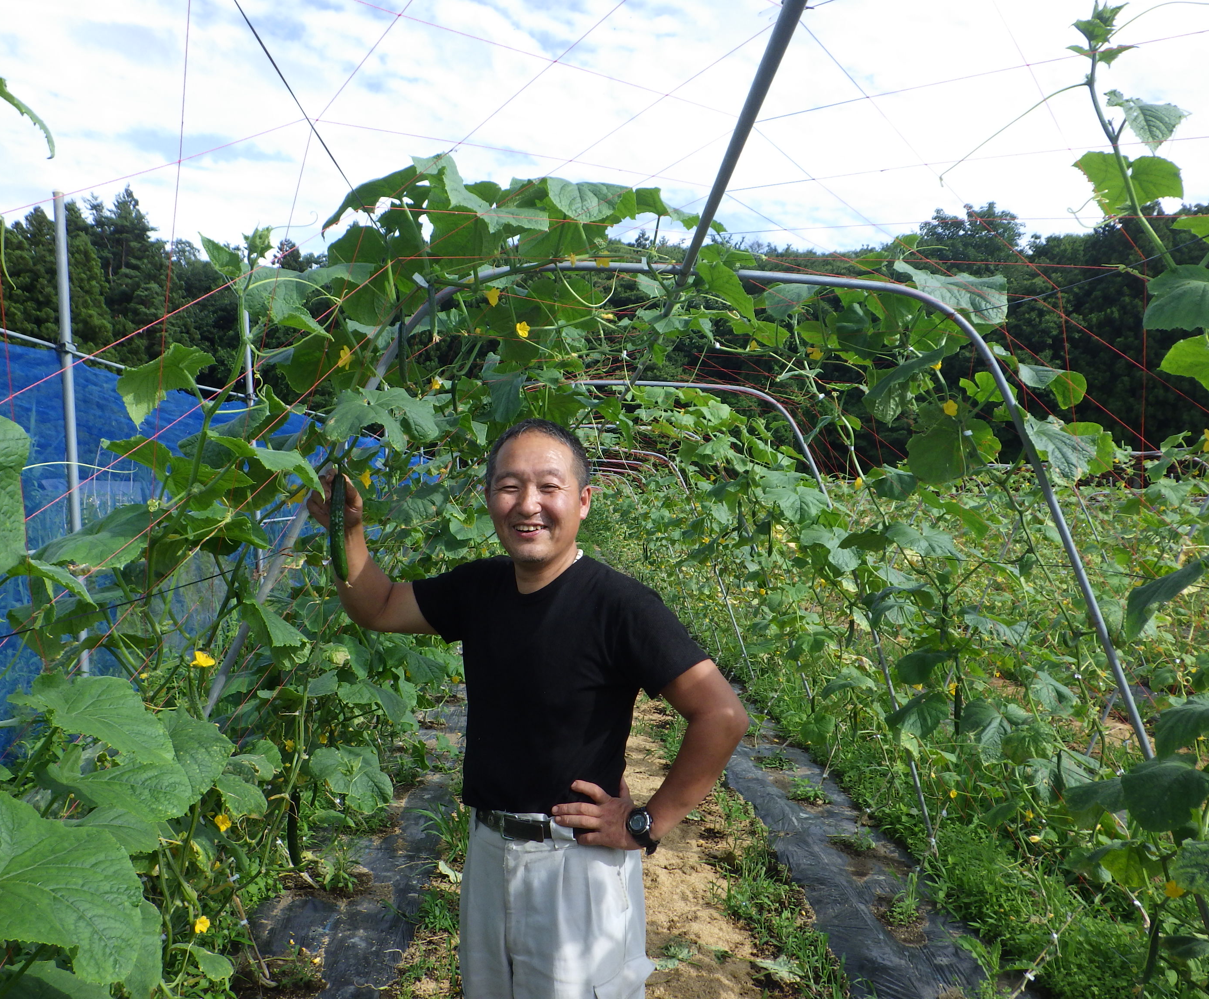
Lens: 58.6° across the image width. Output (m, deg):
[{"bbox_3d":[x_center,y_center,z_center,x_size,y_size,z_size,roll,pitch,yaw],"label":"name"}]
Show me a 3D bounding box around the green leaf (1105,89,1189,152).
[{"bbox_3d":[0.856,-0.598,1.700,0.131,0.100,0.080,-1,1,0],"label":"green leaf"}]

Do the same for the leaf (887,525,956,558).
[{"bbox_3d":[0.992,0.128,3.350,0.233,0.104,0.160,0,0,0],"label":"leaf"}]

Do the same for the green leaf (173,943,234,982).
[{"bbox_3d":[-0.785,0.901,2.100,0.120,0.040,0.085,26,32,9],"label":"green leaf"}]

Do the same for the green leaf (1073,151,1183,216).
[{"bbox_3d":[0.689,-0.415,1.420,0.137,0.035,0.110,5,-30,-4],"label":"green leaf"}]

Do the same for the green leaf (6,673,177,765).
[{"bbox_3d":[-0.676,0.286,1.420,0.215,0.050,0.175,13,22,11],"label":"green leaf"}]

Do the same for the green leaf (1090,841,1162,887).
[{"bbox_3d":[1.016,0.710,2.100,0.135,0.070,0.105,-2,29,21],"label":"green leaf"}]

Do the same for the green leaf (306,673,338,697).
[{"bbox_3d":[-0.813,0.534,3.100,0.096,0.072,0.080,-1,1,0],"label":"green leaf"}]

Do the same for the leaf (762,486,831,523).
[{"bbox_3d":[0.775,0.021,4.350,0.277,0.155,0.160,0,0,0],"label":"leaf"}]

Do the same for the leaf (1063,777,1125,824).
[{"bbox_3d":[1.263,0.768,2.750,0.186,0.120,0.150,0,0,0],"label":"leaf"}]

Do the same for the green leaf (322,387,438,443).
[{"bbox_3d":[-0.394,-0.149,1.900,0.205,0.101,0.140,-1,1,0],"label":"green leaf"}]

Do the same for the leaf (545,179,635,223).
[{"bbox_3d":[-0.031,-0.583,2.100,0.175,0.050,0.135,-2,44,-6],"label":"leaf"}]

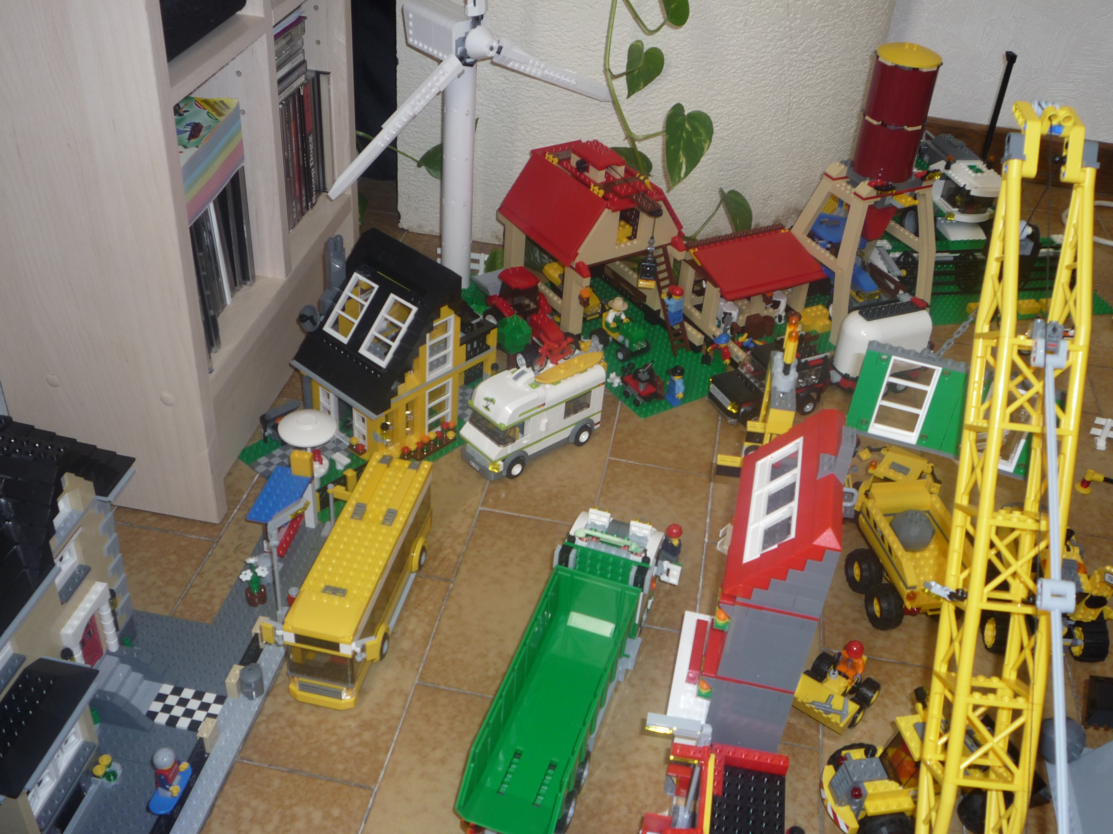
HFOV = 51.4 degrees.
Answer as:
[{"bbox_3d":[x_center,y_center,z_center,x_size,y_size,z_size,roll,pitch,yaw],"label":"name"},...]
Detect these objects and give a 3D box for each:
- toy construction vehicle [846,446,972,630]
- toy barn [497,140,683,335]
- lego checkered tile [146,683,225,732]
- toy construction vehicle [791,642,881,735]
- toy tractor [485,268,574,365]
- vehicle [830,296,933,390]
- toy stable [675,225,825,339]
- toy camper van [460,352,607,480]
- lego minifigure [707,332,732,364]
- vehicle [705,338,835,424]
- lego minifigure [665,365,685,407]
[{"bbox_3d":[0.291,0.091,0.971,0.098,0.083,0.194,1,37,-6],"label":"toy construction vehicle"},{"bbox_3d":[0.039,-0.206,1.254,0.138,0.165,0.137,-20,44,-30],"label":"toy barn"},{"bbox_3d":[-0.260,0.206,0.814,0.048,0.003,0.032,9,37,5],"label":"lego checkered tile"},{"bbox_3d":[0.208,0.192,0.853,0.053,0.050,0.057,29,43,28],"label":"toy construction vehicle"},{"bbox_3d":[-0.027,-0.105,1.193,0.057,0.077,0.100,-17,43,-27],"label":"toy tractor"},{"bbox_3d":[0.331,-0.070,1.182,0.090,0.083,0.055,-13,41,-22],"label":"vehicle"},{"bbox_3d":[0.213,-0.139,1.251,0.130,0.097,0.088,-15,42,-25],"label":"toy stable"},{"bbox_3d":[-0.019,-0.005,1.054,0.131,0.083,0.049,-25,47,-34],"label":"toy camper van"},{"bbox_3d":[0.170,-0.066,1.190,0.020,0.041,0.026,-4,38,-12],"label":"lego minifigure"},{"bbox_3d":[0.216,-0.033,1.143,0.119,0.055,0.056,-16,42,-26],"label":"vehicle"},{"bbox_3d":[0.118,-0.033,1.143,0.016,0.042,0.025,-17,43,-27],"label":"lego minifigure"}]

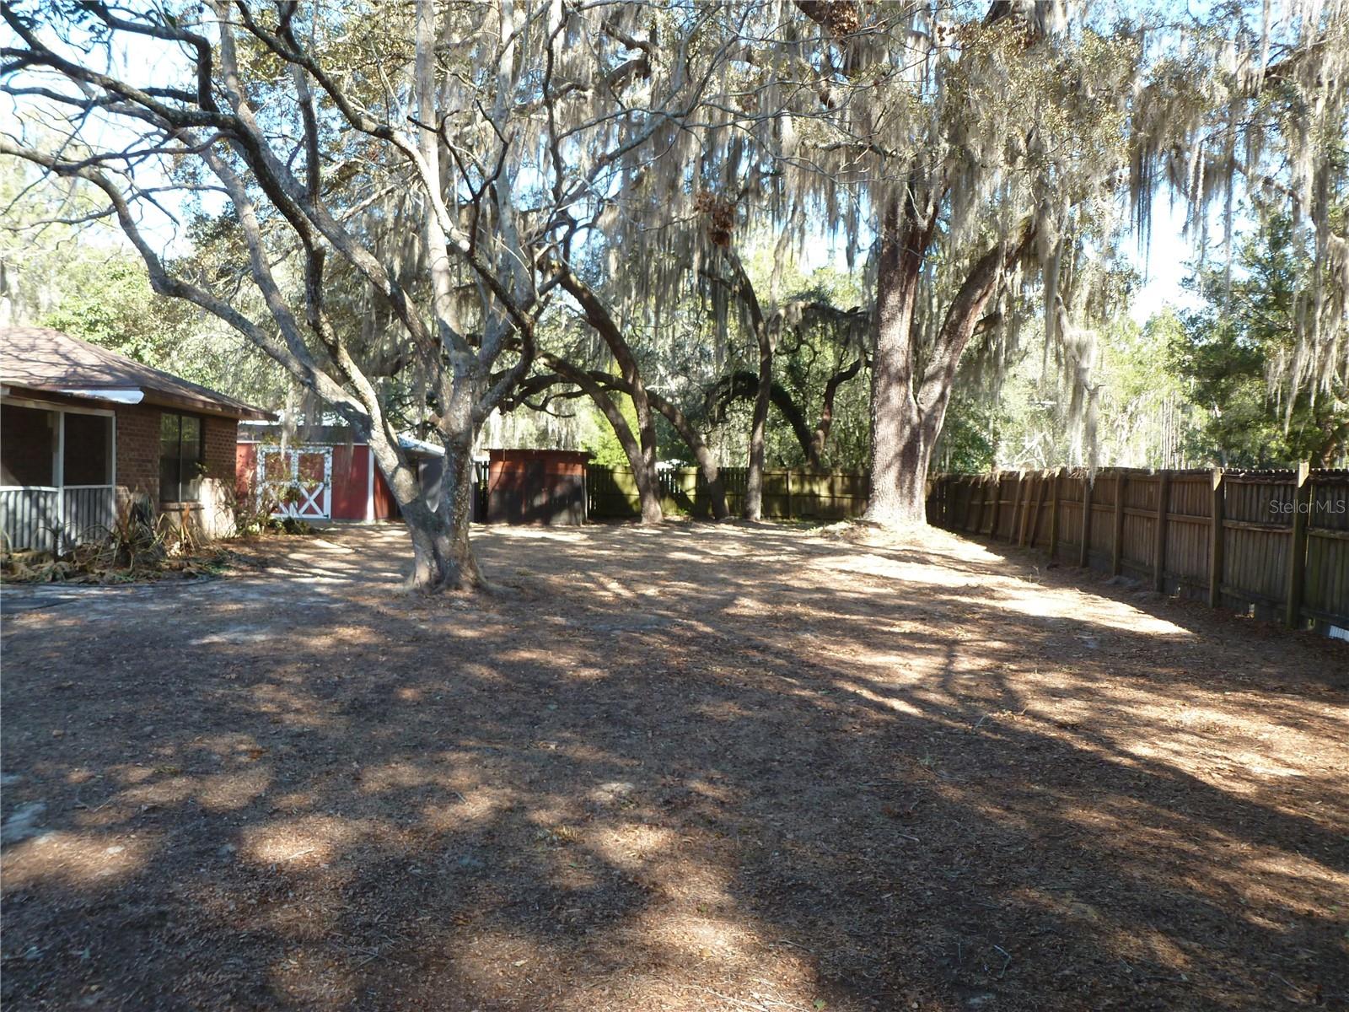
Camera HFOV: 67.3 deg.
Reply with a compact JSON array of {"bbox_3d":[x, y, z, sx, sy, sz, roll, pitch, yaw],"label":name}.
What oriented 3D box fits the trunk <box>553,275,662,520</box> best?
[{"bbox_3d":[-1.920,-3.154,29.300,3.100,7.250,1.400,2,2,3],"label":"trunk"}]

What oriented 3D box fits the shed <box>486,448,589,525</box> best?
[{"bbox_3d":[-3.719,-0.527,27.400,2.700,2.000,1.900,2,2,3],"label":"shed"}]

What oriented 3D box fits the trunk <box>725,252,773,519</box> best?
[{"bbox_3d":[2.275,-3.652,30.800,1.400,8.100,1.000,2,2,3],"label":"trunk"}]

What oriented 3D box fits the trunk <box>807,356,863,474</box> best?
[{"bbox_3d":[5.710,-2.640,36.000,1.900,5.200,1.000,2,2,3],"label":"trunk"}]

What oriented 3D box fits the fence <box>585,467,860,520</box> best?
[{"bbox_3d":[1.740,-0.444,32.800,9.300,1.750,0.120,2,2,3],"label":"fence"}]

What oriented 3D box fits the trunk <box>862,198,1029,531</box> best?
[{"bbox_3d":[7.451,-3.890,27.500,4.300,8.800,2.000,2,2,3],"label":"trunk"}]

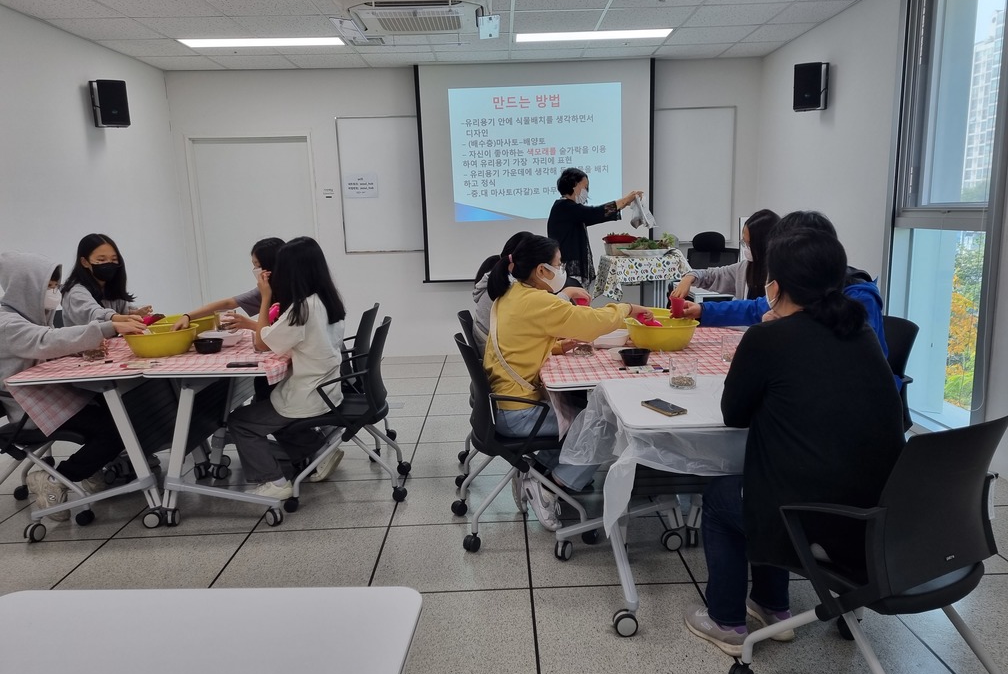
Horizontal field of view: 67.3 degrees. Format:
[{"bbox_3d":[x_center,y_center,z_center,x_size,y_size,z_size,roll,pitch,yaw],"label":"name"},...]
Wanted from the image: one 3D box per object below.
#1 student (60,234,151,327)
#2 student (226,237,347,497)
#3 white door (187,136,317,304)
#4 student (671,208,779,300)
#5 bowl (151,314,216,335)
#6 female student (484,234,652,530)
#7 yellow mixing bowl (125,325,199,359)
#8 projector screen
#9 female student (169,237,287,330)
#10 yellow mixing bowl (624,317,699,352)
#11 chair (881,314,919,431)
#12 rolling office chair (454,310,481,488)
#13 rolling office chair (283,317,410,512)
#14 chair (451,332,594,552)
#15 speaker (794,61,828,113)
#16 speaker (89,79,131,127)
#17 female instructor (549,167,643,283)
[{"bbox_3d":[-2.125,0.098,4.086,0.730,1.290,0.510,1,10,17],"label":"student"},{"bbox_3d":[-1.051,0.155,3.669,0.660,1.257,0.480,-2,10,1],"label":"student"},{"bbox_3d":[-2.267,-0.781,7.036,1.080,2.070,0.090,-2,10,0],"label":"white door"},{"bbox_3d":[1.206,0.045,3.732,0.780,1.320,0.500,-3,10,-5],"label":"student"},{"bbox_3d":[-1.754,-0.041,4.123,0.335,0.117,0.335,-2,10,0],"label":"bowl"},{"bbox_3d":[0.273,0.203,3.152,0.740,1.260,0.500,-3,10,-9],"label":"female student"},{"bbox_3d":[-1.674,0.024,3.729,0.332,0.117,0.332,-2,10,0],"label":"yellow mixing bowl"},{"bbox_3d":[0.302,-1.472,6.843,2.120,1.910,0.050,-2,10,0],"label":"projector screen"},{"bbox_3d":[-1.255,0.093,4.113,0.800,1.240,0.540,-4,10,-14],"label":"female student"},{"bbox_3d":[0.720,-0.009,3.469,0.334,0.118,0.334,-2,10,0],"label":"yellow mixing bowl"},{"bbox_3d":[1.398,0.356,3.250,0.600,0.860,0.580,-2,10,-3],"label":"chair"},{"bbox_3d":[0.051,0.287,3.912,0.610,0.870,0.590,-2,10,-2],"label":"rolling office chair"},{"bbox_3d":[-0.755,0.343,3.694,0.590,0.860,0.570,-2,10,-2],"label":"rolling office chair"},{"bbox_3d":[0.087,0.399,3.242,0.610,0.870,0.590,-3,10,-7],"label":"chair"},{"bbox_3d":[2.185,-1.775,5.357,0.200,0.320,0.180,6,13,39],"label":"speaker"},{"bbox_3d":[-2.849,-1.685,5.495,0.200,0.290,0.190,-10,13,-42],"label":"speaker"},{"bbox_3d":[0.622,-0.308,5.076,0.620,1.620,0.480,-1,10,8],"label":"female instructor"}]

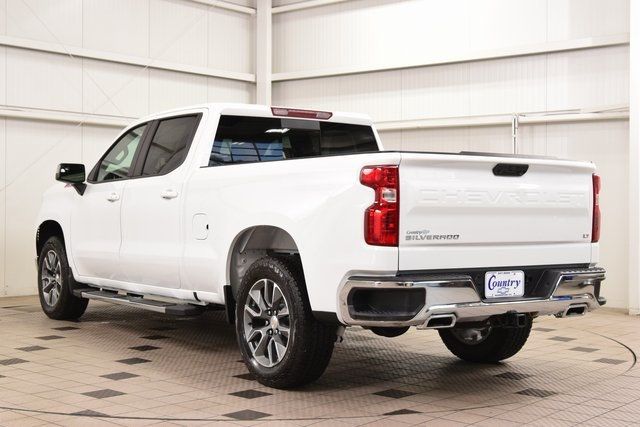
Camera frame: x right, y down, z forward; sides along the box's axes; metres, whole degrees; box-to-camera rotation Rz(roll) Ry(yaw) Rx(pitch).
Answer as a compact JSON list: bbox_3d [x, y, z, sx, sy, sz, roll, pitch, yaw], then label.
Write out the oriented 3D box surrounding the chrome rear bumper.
[{"bbox_3d":[1.045,0.467,5.510,2.020,0.310,0.355,0,1,-35],"label":"chrome rear bumper"}]

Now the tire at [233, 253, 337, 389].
[{"bbox_3d":[-0.228,0.673,5.829,0.280,0.822,0.824,0,1,-35],"label":"tire"}]

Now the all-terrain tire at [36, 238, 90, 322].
[{"bbox_3d":[-2.510,0.628,9.098,0.280,0.822,0.824,0,1,-35],"label":"all-terrain tire"}]

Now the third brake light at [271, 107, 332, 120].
[{"bbox_3d":[-0.137,-0.770,7.208,0.570,0.062,0.070,0,1,-35],"label":"third brake light"}]

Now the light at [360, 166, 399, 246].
[{"bbox_3d":[0.317,-0.035,4.983,0.200,0.450,0.135,0,1,-35],"label":"light"}]

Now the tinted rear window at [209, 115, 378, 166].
[{"bbox_3d":[-0.130,-0.514,7.198,1.660,0.435,0.100,0,1,-35],"label":"tinted rear window"}]

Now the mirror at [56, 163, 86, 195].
[{"bbox_3d":[-2.252,-0.307,8.324,0.280,0.300,0.190,0,1,-35],"label":"mirror"}]

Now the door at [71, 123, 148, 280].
[{"bbox_3d":[-1.845,-0.090,8.117,0.280,1.355,1.220,0,1,-35],"label":"door"}]

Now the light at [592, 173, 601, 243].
[{"bbox_3d":[1.793,-0.031,6.013,0.200,0.450,0.135,0,1,-35],"label":"light"}]

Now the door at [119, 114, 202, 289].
[{"bbox_3d":[-1.224,-0.101,7.227,0.280,1.370,1.110,0,1,-35],"label":"door"}]

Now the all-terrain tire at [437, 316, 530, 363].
[{"bbox_3d":[1.185,0.677,6.815,0.280,0.822,0.824,0,1,-35],"label":"all-terrain tire"}]

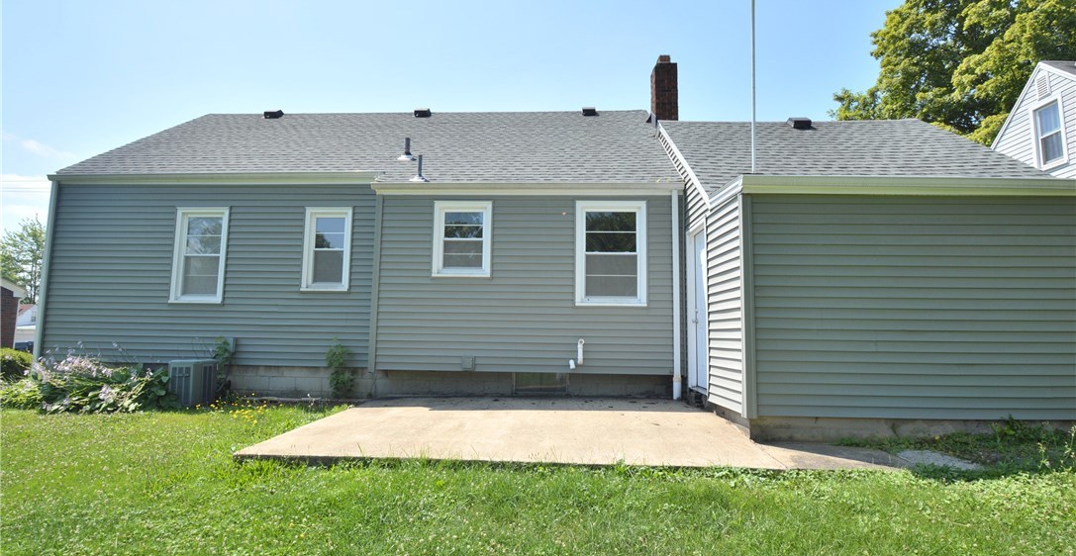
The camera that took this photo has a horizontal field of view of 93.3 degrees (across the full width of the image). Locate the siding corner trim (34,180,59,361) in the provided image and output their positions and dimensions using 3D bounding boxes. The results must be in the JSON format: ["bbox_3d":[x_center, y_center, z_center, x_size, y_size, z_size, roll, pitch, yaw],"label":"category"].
[{"bbox_3d":[-7.660,-0.099,7.946,0.100,2.860,0.100,1,-5,3],"label":"siding corner trim"}]

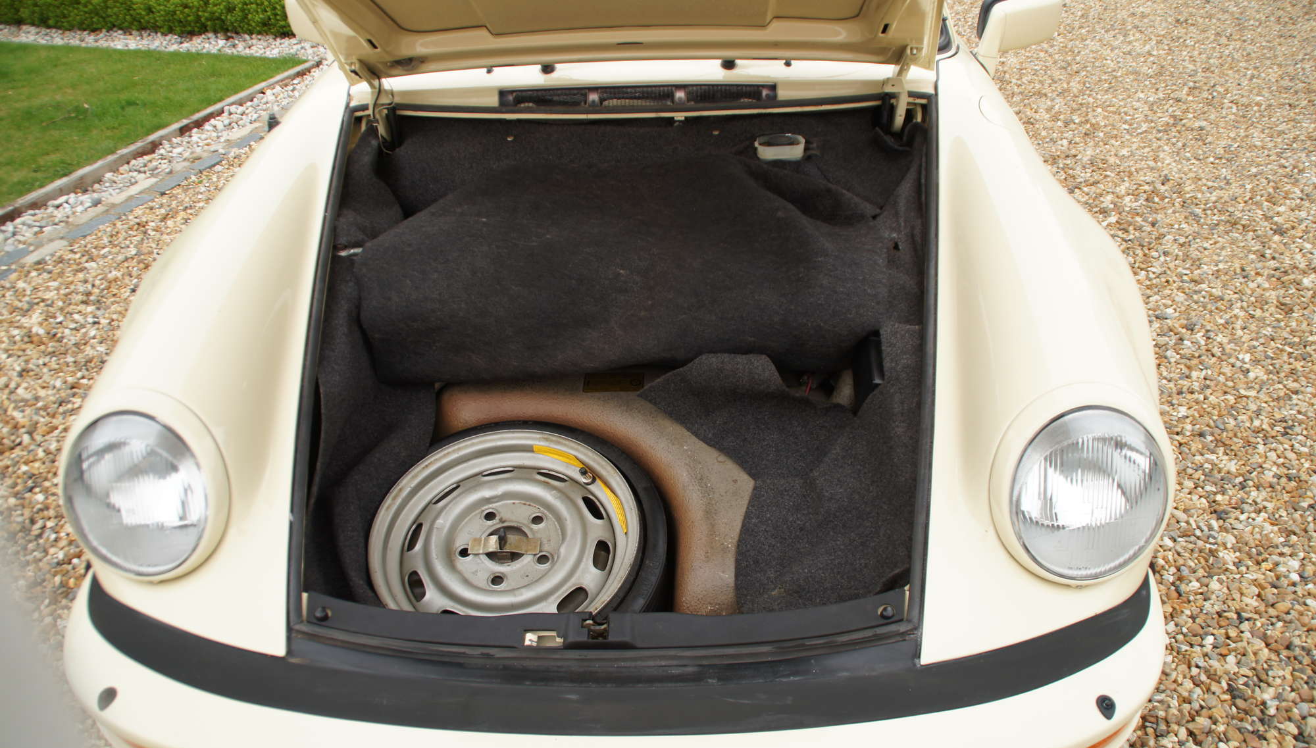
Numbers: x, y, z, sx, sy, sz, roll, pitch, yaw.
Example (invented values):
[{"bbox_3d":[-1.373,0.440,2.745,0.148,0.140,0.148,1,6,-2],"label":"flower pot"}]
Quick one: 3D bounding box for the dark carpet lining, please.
[{"bbox_3d":[-0.035,-0.018,1.515,0.950,0.470,0.830,1,33,2],"label":"dark carpet lining"}]

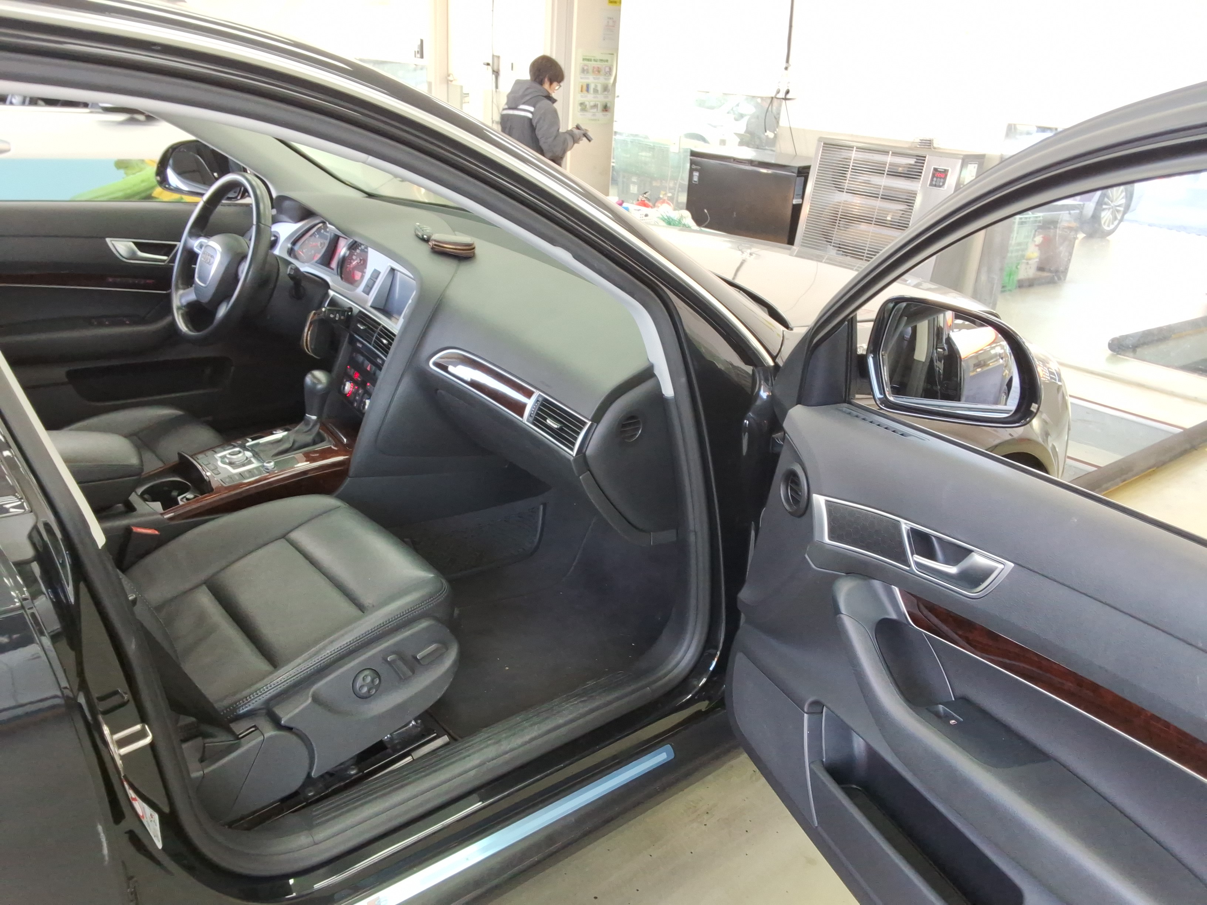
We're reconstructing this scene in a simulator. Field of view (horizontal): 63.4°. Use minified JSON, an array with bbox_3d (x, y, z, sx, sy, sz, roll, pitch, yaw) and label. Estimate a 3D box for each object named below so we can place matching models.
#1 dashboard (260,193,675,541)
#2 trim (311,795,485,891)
[{"bbox_3d":[-0.322,-0.272,2.140,0.470,0.450,1.430,-15,28,-38],"label":"dashboard"},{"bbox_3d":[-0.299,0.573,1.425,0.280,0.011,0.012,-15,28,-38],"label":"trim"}]

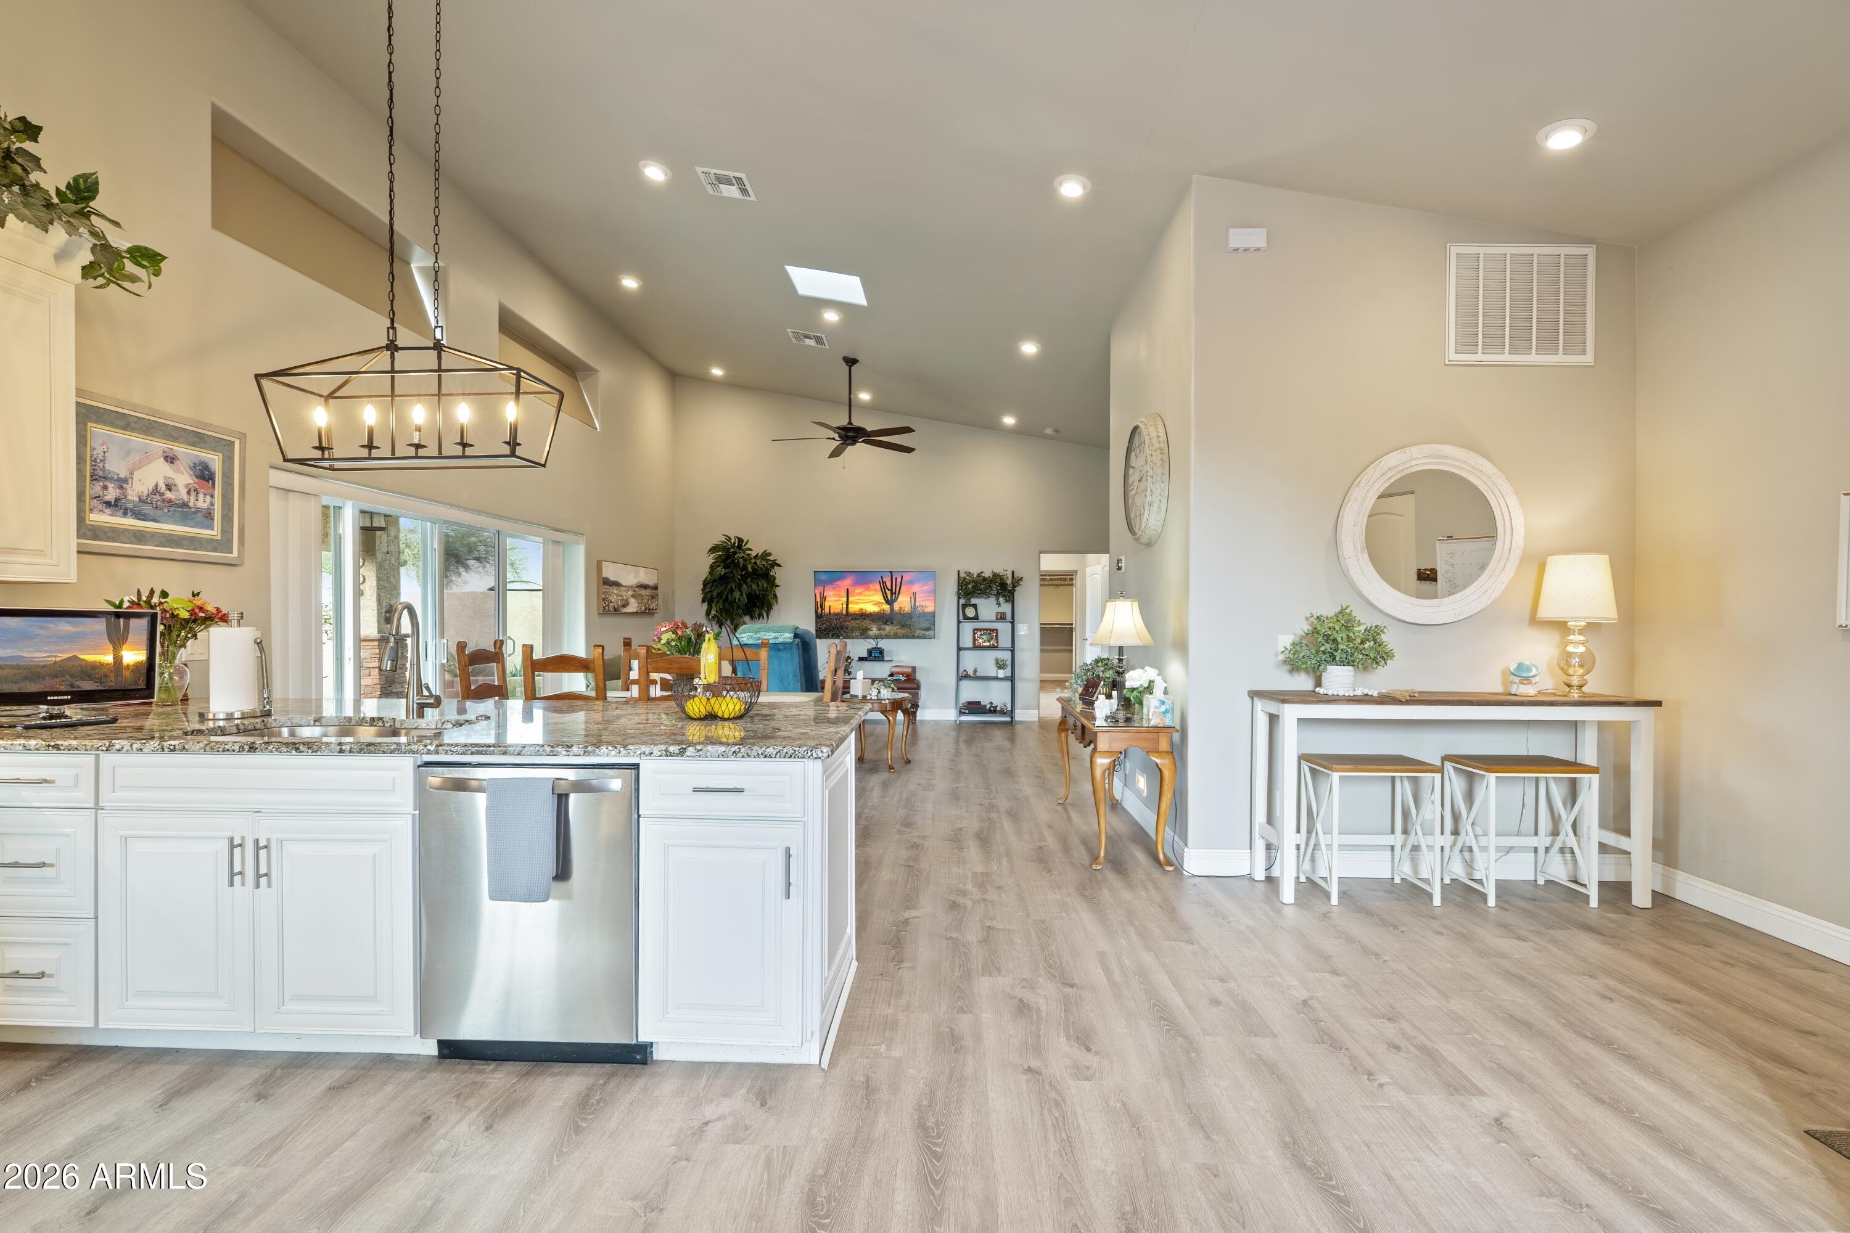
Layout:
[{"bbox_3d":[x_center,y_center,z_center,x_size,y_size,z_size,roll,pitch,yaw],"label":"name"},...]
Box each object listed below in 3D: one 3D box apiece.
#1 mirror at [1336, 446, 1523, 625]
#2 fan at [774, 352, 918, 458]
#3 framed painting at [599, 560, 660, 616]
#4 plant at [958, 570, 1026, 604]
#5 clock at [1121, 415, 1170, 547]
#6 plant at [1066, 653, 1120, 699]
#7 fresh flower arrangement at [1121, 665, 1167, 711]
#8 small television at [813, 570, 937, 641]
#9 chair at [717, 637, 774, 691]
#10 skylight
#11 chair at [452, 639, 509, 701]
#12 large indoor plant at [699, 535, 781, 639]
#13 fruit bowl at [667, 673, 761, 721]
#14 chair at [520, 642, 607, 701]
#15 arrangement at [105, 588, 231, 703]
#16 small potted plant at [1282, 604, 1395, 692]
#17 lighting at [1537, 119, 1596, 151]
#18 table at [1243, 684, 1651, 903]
[{"bbox_3d":[2.415,-0.391,3.939,0.850,0.850,0.050,0,0,2],"label":"mirror"},{"bbox_3d":[-0.751,-2.117,8.033,1.450,0.870,1.450,0,0,2],"label":"fan"},{"bbox_3d":[-3.062,-0.282,8.573,0.050,0.510,1.450,0,0,2],"label":"framed painting"},{"bbox_3d":[0.787,-0.359,9.734,0.770,0.410,0.280,0,0,2],"label":"plant"},{"bbox_3d":[1.291,-0.797,4.827,0.085,0.775,0.775,0,0,2],"label":"clock"},{"bbox_3d":[1.125,0.404,5.258,0.380,0.320,0.350,0,0,2],"label":"plant"},{"bbox_3d":[1.177,0.416,4.375,0.240,0.300,0.240,0,0,2],"label":"fresh flower arrangement"},{"bbox_3d":[-0.597,-0.140,9.800,1.460,0.825,0.060,0,0,2],"label":"small television"},{"bbox_3d":[-1.323,0.714,5.614,0.460,1.100,0.500,0,0,2],"label":"chair"},{"bbox_3d":[-0.721,-2.492,6.175,0.560,0.060,0.560,10,1,2],"label":"skylight"},{"bbox_3d":[-2.610,0.712,5.249,0.500,1.100,0.460,0,0,2],"label":"chair"},{"bbox_3d":[-2.083,0.159,9.288,0.900,2.150,0.850,0,0,2],"label":"large indoor plant"},{"bbox_3d":[-0.727,0.280,2.841,0.310,0.140,0.310,0,0,0],"label":"fruit bowl"},{"bbox_3d":[-2.044,0.715,4.894,0.460,1.100,0.500,0,0,2],"label":"chair"},{"bbox_3d":[-3.070,0.114,3.355,0.380,0.470,0.360,0,0,2],"label":"arrangement"},{"bbox_3d":[1.894,0.149,3.760,0.500,0.410,0.400,0,0,2],"label":"small potted plant"},{"bbox_3d":[2.565,-1.919,3.288,0.190,0.040,0.190,10,0,2],"label":"lighting"},{"bbox_3d":[2.359,0.817,3.755,1.610,0.900,0.420,0,0,2],"label":"table"}]

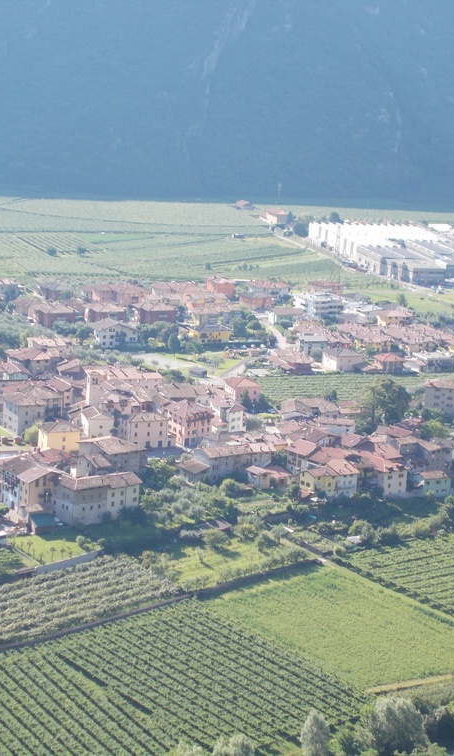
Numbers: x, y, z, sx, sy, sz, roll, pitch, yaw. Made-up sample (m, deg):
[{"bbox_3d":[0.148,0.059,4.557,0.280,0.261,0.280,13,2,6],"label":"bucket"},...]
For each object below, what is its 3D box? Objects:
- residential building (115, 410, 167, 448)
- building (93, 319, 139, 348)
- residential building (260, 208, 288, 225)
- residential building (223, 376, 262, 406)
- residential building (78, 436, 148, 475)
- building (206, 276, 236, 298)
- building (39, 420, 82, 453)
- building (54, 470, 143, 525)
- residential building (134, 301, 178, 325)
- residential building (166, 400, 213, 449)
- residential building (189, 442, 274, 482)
[{"bbox_3d":[-29.950,16.940,681.340,15.250,10.420,12.720,-2,13,-23],"label":"residential building"},{"bbox_3d":[-49.043,-20.053,849.061,18.557,10.279,12.587,-2,15,-20],"label":"building"},{"bbox_3d":[32.040,-110.650,1305.770,8.770,8.390,30.160,-2,13,-21],"label":"residential building"},{"bbox_3d":[5.860,4.930,763.110,11.140,10.270,11.970,-2,13,-22],"label":"residential building"},{"bbox_3d":[-40.212,27.163,671.305,16.761,11.864,17.467,-9,19,-41],"label":"residential building"},{"bbox_3d":[-3.230,-46.980,993.210,10.810,10.570,12.030,-3,14,-25],"label":"building"},{"bbox_3d":[-59.810,20.750,685.826,12.534,10.668,8.837,-4,16,-27],"label":"building"},{"bbox_3d":[-41.994,38.894,633.114,25.378,13.820,12.916,-6,17,-32],"label":"building"},{"bbox_3d":[-34.500,-32.320,917.130,13.650,9.470,20.230,-3,14,-25],"label":"residential building"},{"bbox_3d":[-13.810,15.890,694.500,12.540,14.910,13.380,-6,15,-35],"label":"residential building"},{"bbox_3d":[2.812,28.944,677.186,27.796,10.840,10.568,-6,17,-33],"label":"residential building"}]

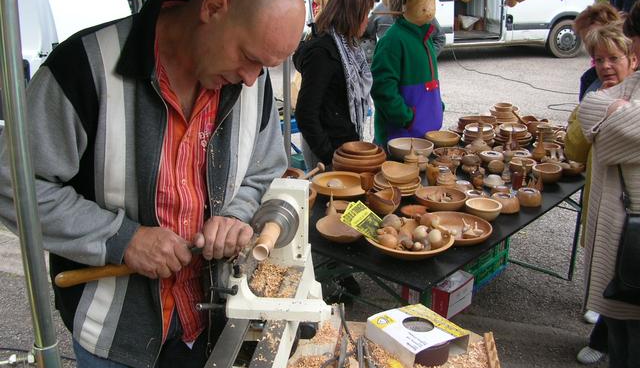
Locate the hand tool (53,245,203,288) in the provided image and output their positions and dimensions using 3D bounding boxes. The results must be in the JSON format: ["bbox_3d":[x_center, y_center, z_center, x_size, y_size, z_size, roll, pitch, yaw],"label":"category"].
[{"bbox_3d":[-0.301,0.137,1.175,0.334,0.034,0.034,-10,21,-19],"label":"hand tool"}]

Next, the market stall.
[{"bbox_3d":[0.685,0.256,3.400,1.030,0.870,2.270,16,24,38],"label":"market stall"}]

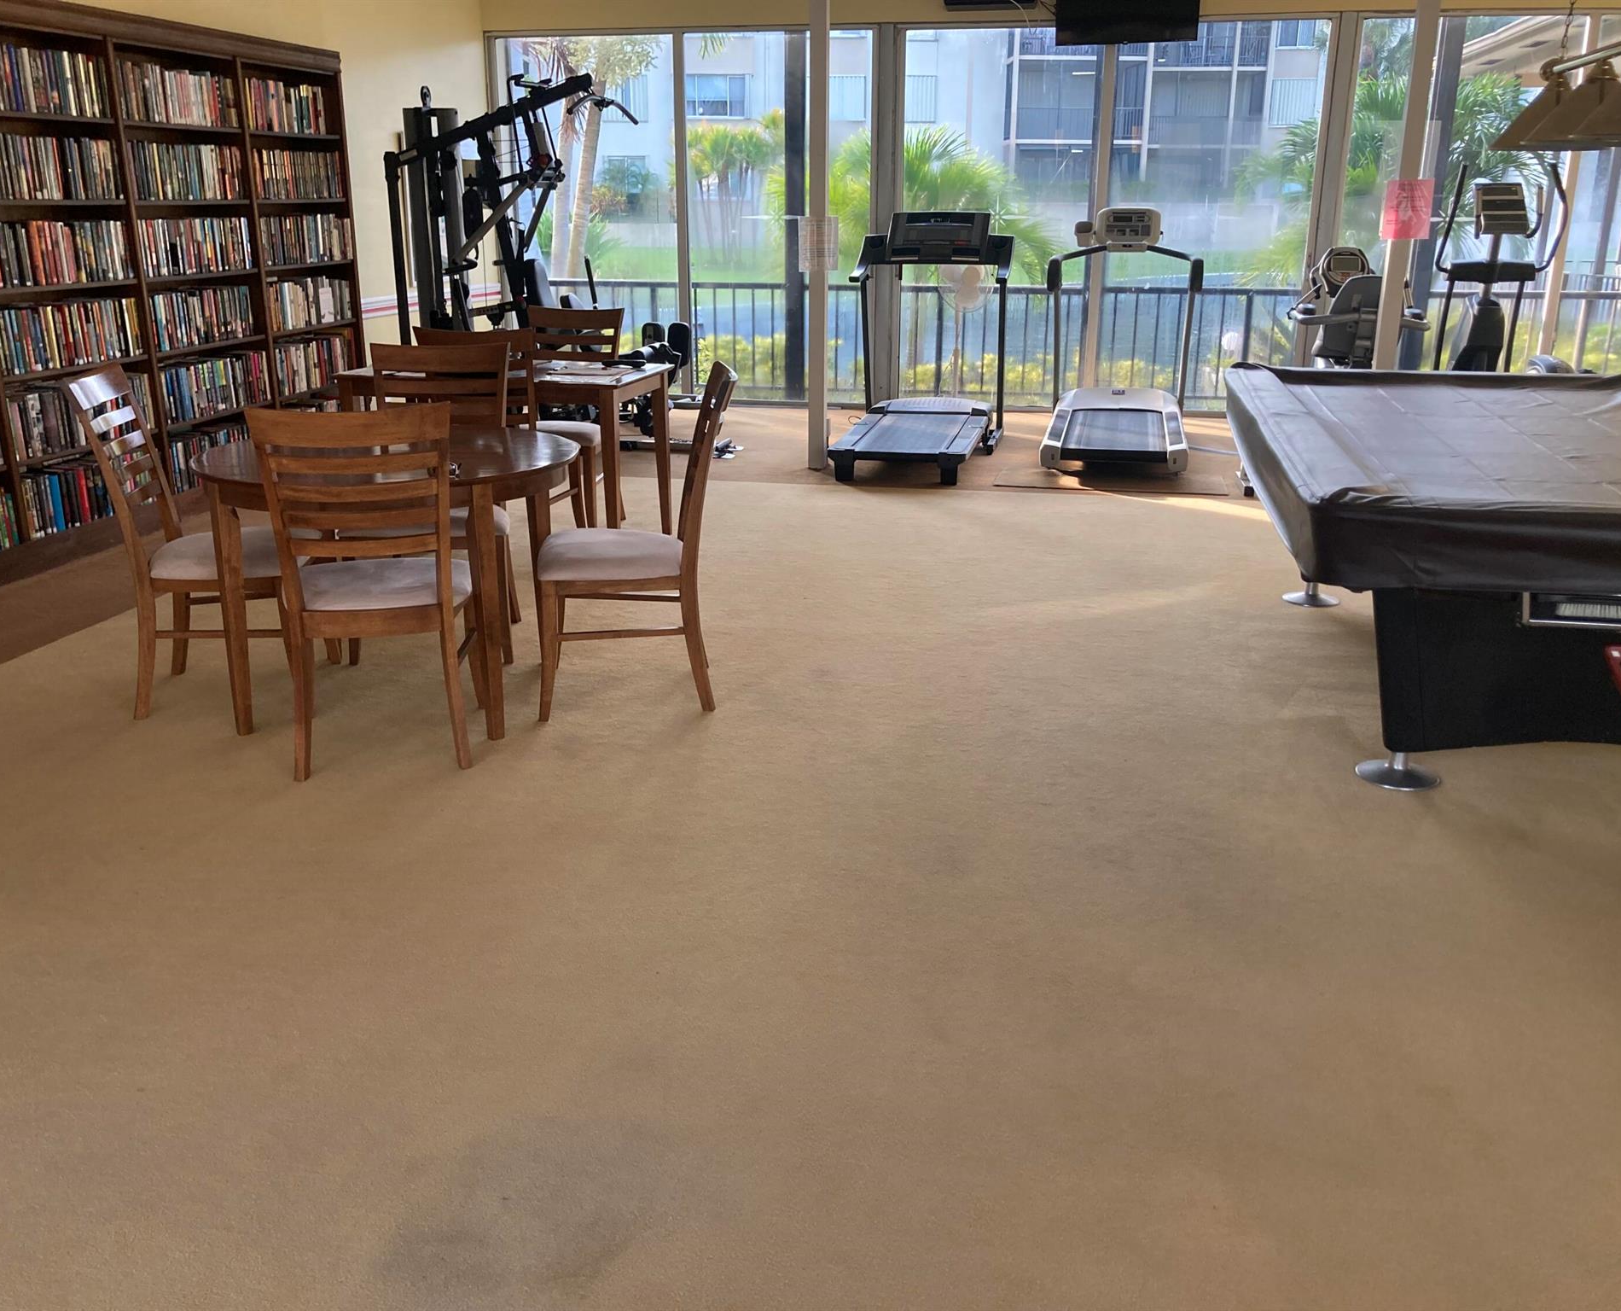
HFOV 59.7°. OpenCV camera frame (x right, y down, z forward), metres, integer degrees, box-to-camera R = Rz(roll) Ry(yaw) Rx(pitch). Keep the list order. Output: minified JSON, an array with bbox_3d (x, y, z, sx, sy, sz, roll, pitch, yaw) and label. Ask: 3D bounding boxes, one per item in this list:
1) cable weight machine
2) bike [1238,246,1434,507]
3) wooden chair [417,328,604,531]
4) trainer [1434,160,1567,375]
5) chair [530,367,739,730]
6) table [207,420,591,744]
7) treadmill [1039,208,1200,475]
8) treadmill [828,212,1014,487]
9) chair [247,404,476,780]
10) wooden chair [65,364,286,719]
[{"bbox_3d":[-1.890,-2.425,8.763,1.600,2.100,1.100,4,19,12],"label":"cable weight machine"},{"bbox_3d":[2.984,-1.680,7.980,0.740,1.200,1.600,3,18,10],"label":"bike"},{"bbox_3d":[-1.278,-0.867,5.779,0.500,0.970,0.560,0,18,1],"label":"wooden chair"},{"bbox_3d":[3.838,-1.886,7.875,0.710,1.670,1.700,4,18,10],"label":"trainer"},{"bbox_3d":[-0.532,-0.358,4.266,0.590,0.980,0.490,-2,18,-6],"label":"chair"},{"bbox_3d":[-1.229,-0.231,4.224,1.070,0.760,1.070,0,18,0],"label":"table"},{"bbox_3d":[1.860,-1.942,8.466,0.900,1.380,1.870,3,18,10],"label":"treadmill"},{"bbox_3d":[0.654,-1.857,8.212,0.950,1.370,1.970,3,18,10],"label":"treadmill"},{"bbox_3d":[-1.176,-0.213,3.817,0.490,0.980,0.590,-4,19,-12],"label":"chair"},{"bbox_3d":[-1.781,-0.352,4.232,0.590,0.980,0.490,-2,18,-8],"label":"wooden chair"}]

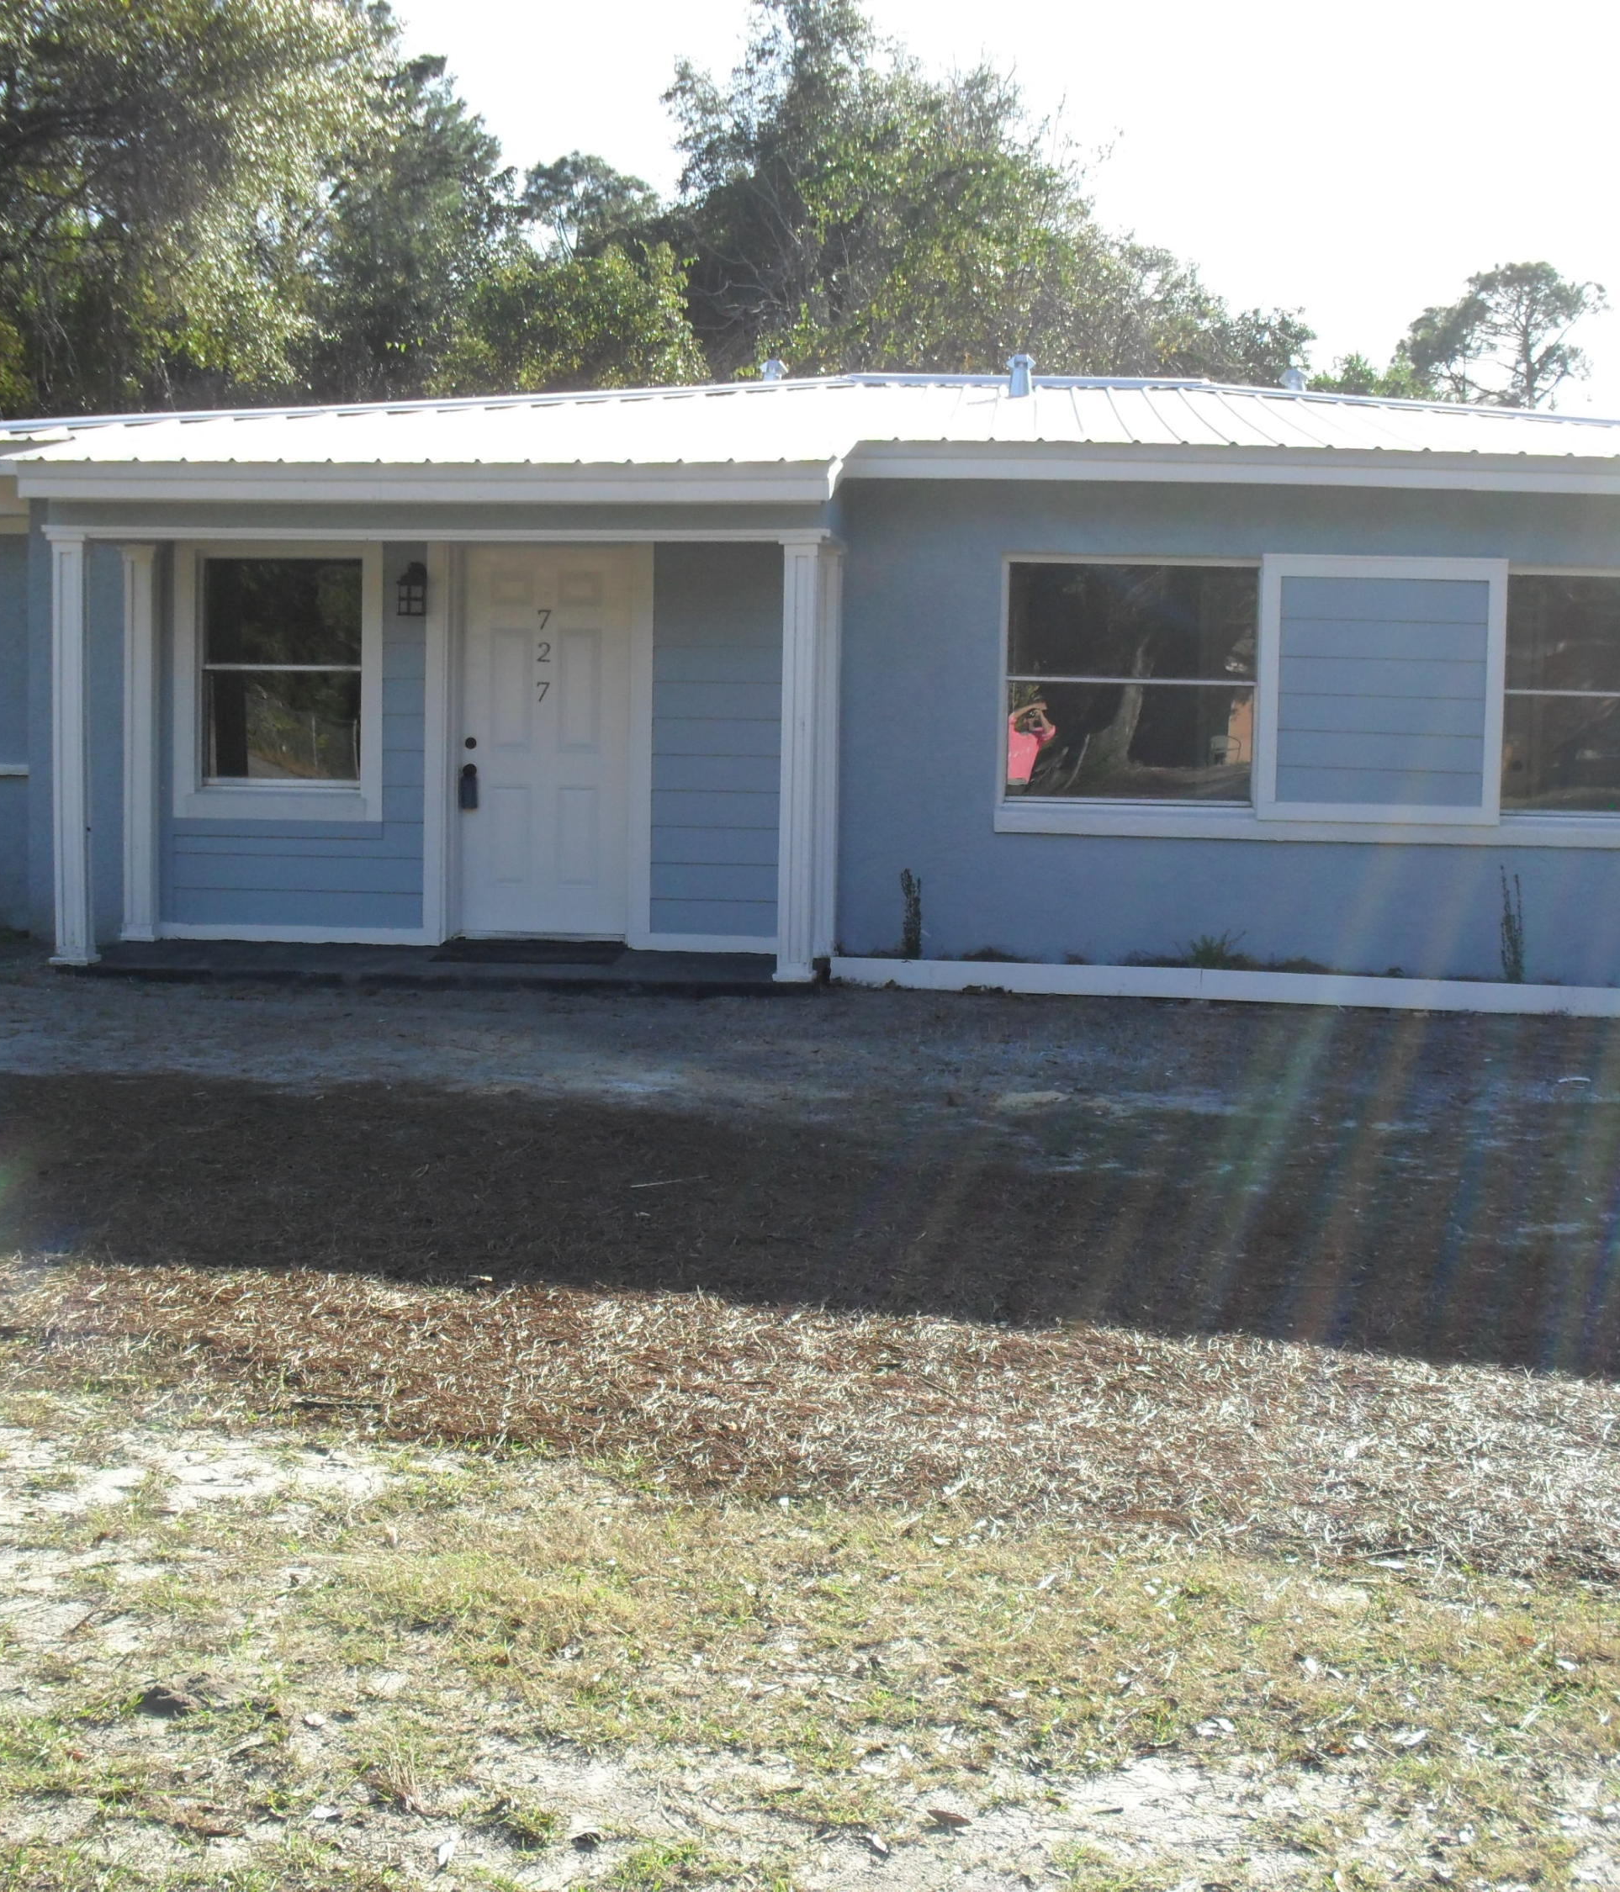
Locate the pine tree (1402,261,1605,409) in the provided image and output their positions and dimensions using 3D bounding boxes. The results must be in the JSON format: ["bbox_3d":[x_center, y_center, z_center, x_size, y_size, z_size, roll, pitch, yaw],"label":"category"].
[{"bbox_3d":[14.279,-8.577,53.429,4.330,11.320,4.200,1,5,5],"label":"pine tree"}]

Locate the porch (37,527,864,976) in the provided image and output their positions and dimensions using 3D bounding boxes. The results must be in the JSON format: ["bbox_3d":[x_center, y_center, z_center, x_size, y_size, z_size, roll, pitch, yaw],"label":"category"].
[{"bbox_3d":[-1.723,-0.944,12.567,3.750,2.160,1.350,1,5,5],"label":"porch"}]

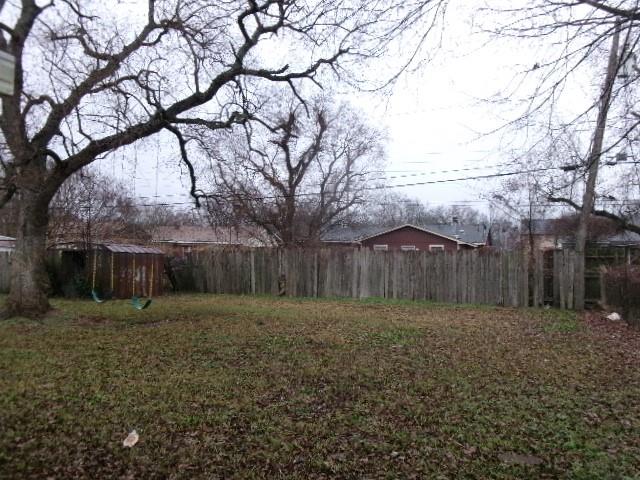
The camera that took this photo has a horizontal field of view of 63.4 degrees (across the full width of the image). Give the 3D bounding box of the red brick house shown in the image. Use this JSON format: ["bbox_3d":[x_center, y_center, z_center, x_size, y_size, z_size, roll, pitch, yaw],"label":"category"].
[{"bbox_3d":[7.200,0.820,41.500,13.300,4.300,10.500,0,-2,16],"label":"red brick house"}]

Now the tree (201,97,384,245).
[{"bbox_3d":[-1.330,-2.300,25.300,9.000,9.300,8.500,0,-2,23],"label":"tree"}]

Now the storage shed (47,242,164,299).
[{"bbox_3d":[-7.990,1.070,19.600,2.980,1.970,2.600,0,-2,23],"label":"storage shed"}]

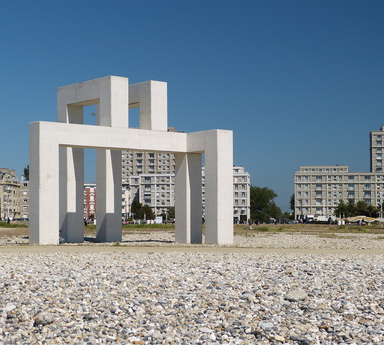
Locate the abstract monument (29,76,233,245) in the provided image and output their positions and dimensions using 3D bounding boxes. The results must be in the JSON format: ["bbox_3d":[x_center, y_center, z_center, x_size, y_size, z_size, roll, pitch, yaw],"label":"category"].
[{"bbox_3d":[-5.169,-0.694,56.262,12.293,10.461,9.603,2,-4,-39],"label":"abstract monument"}]

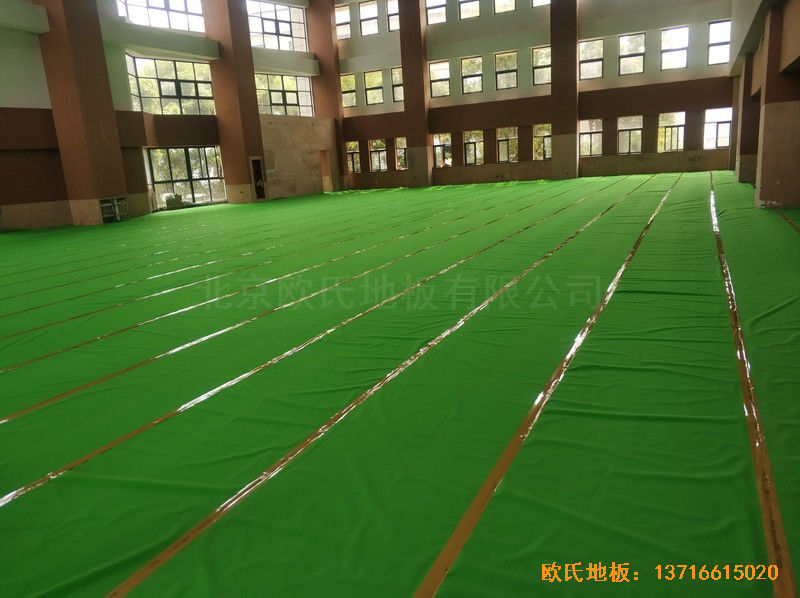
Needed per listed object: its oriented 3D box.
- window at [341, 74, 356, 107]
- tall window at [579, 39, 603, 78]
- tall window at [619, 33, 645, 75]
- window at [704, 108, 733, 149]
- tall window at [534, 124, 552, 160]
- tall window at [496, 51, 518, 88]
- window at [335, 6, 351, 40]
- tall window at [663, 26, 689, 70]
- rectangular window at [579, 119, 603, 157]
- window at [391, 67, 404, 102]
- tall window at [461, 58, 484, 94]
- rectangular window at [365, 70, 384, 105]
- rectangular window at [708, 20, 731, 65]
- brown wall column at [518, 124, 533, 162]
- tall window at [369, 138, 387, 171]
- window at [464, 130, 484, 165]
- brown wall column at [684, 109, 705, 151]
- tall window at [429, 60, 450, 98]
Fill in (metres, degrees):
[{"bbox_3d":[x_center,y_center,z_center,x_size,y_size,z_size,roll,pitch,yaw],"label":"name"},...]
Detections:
[{"bbox_3d":[-2.832,-11.378,34.116,1.034,1.718,0.150,2,14,25],"label":"window"},{"bbox_3d":[8.716,-10.867,28.370,1.029,1.645,0.140,2,14,25],"label":"tall window"},{"bbox_3d":[10.369,-10.898,27.827,1.079,1.702,0.150,2,14,25],"label":"tall window"},{"bbox_3d":[15.443,-8.287,30.284,1.165,1.889,0.150,2,14,25],"label":"window"},{"bbox_3d":[7.024,-7.621,30.307,1.018,1.687,0.150,2,14,25],"label":"tall window"},{"bbox_3d":[5.781,-12.364,33.776,1.170,1.852,0.150,2,14,25],"label":"tall window"},{"bbox_3d":[-3.078,-14.765,33.353,1.034,1.657,0.150,2,14,25],"label":"window"},{"bbox_3d":[11.856,-10.759,26.875,1.062,1.666,0.140,2,14,25],"label":"tall window"},{"bbox_3d":[8.939,-7.484,29.137,1.029,1.691,0.140,2,14,25],"label":"rectangular window"},{"bbox_3d":[0.098,-12.556,36.480,1.131,1.852,0.150,2,14,25],"label":"window"},{"bbox_3d":[3.590,-11.036,30.812,1.039,1.690,0.140,2,14,25],"label":"tall window"},{"bbox_3d":[-1.519,-12.610,37.249,1.144,1.852,0.150,2,14,25],"label":"rectangular window"},{"bbox_3d":[15.123,-12.050,29.332,1.079,1.852,0.150,2,14,25],"label":"rectangular window"},{"bbox_3d":[6.202,-7.642,30.701,0.745,1.702,0.250,2,14,25],"label":"brown wall column"},{"bbox_3d":[-1.161,-7.875,34.217,1.049,1.733,0.150,2,14,25],"label":"tall window"},{"bbox_3d":[3.808,-7.630,31.587,1.029,1.705,0.140,2,14,25],"label":"window"},{"bbox_3d":[14.494,-8.305,30.681,0.889,1.879,0.260,2,14,25],"label":"brown wall column"},{"bbox_3d":[2.052,-11.096,31.542,1.029,1.700,0.140,2,14,25],"label":"tall window"}]

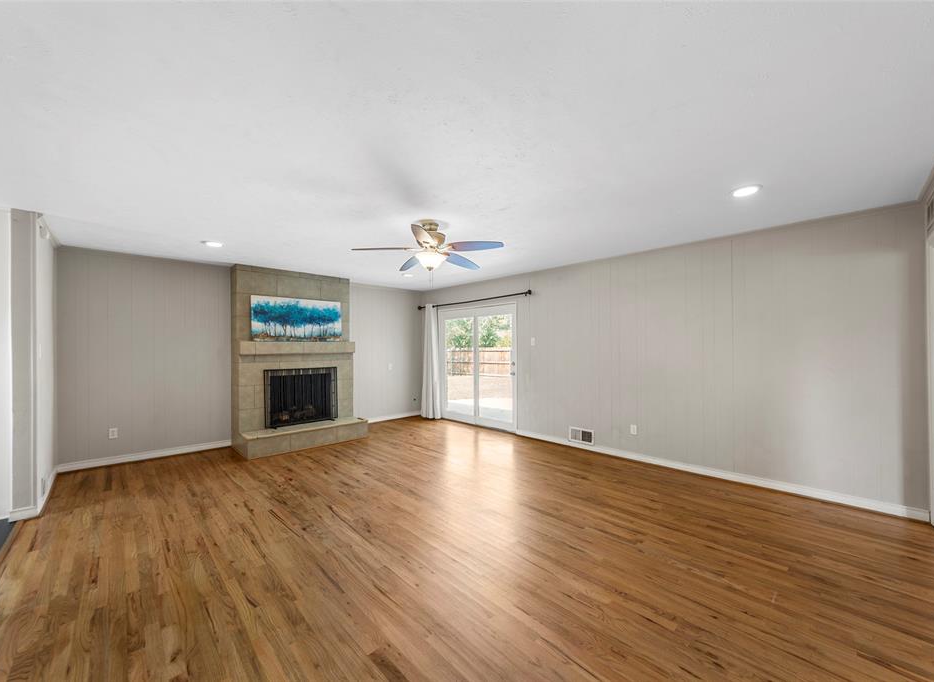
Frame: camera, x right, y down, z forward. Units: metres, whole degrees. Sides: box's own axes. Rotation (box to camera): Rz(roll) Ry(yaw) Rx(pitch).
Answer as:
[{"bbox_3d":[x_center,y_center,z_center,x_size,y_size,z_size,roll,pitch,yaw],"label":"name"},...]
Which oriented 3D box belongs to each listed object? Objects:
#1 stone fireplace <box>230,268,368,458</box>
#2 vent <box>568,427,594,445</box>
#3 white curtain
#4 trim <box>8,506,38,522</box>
[{"bbox_3d":[-2.326,0.202,4.876,1.550,2.460,0.790,0,-1,-43],"label":"stone fireplace"},{"bbox_3d":[1.481,1.234,4.434,0.339,0.178,0.030,-1,-1,43],"label":"vent"},{"bbox_3d":[-0.648,0.380,6.309,0.480,2.103,0.130,-1,-1,43],"label":"white curtain"},{"bbox_3d":[-3.527,1.376,2.719,0.158,0.085,0.025,0,-1,-43],"label":"trim"}]

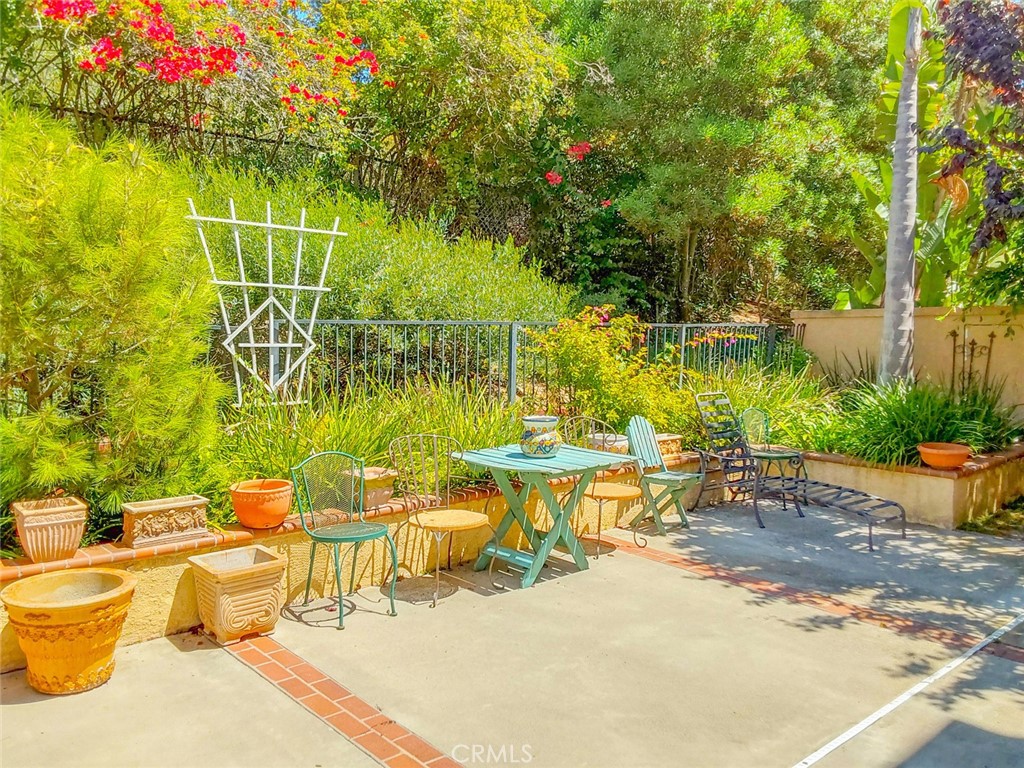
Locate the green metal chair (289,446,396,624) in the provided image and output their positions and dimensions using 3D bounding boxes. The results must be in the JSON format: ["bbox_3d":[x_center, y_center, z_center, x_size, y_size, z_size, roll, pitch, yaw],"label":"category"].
[{"bbox_3d":[-0.884,0.801,4.438,0.440,0.850,0.470,-3,6,-43],"label":"green metal chair"}]

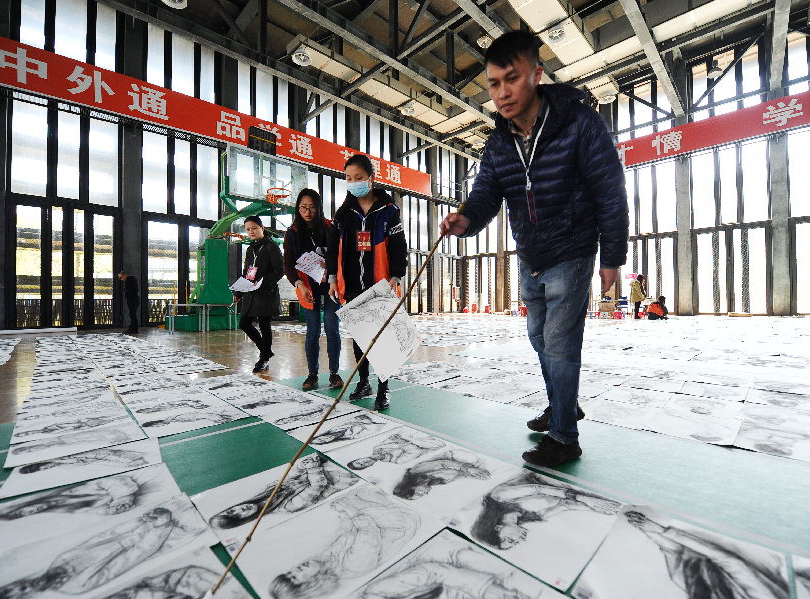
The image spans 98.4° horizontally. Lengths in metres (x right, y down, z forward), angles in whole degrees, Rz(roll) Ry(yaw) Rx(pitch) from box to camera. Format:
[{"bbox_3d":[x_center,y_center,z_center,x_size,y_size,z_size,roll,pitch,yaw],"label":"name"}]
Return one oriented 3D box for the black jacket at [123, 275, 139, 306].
[{"bbox_3d":[-6.657,-0.219,8.498,0.340,0.740,0.460,0,-1,-35],"label":"black jacket"}]

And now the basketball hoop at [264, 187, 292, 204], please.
[{"bbox_3d":[-2.714,-2.202,7.432,0.470,0.260,0.580,0,-1,-44],"label":"basketball hoop"}]

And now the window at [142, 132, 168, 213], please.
[{"bbox_3d":[-8.273,-4.186,11.576,0.700,2.700,0.100,0,-1,-44],"label":"window"}]

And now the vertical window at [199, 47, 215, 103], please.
[{"bbox_3d":[-7.186,-8.180,12.746,0.520,2.050,0.100,0,-1,-44],"label":"vertical window"}]

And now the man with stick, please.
[{"bbox_3d":[0.580,-0.160,1.460,0.850,1.660,0.600,0,-1,-37],"label":"man with stick"}]

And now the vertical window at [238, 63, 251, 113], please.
[{"bbox_3d":[-6.259,-8.228,13.640,0.500,2.050,0.100,0,-1,-44],"label":"vertical window"}]

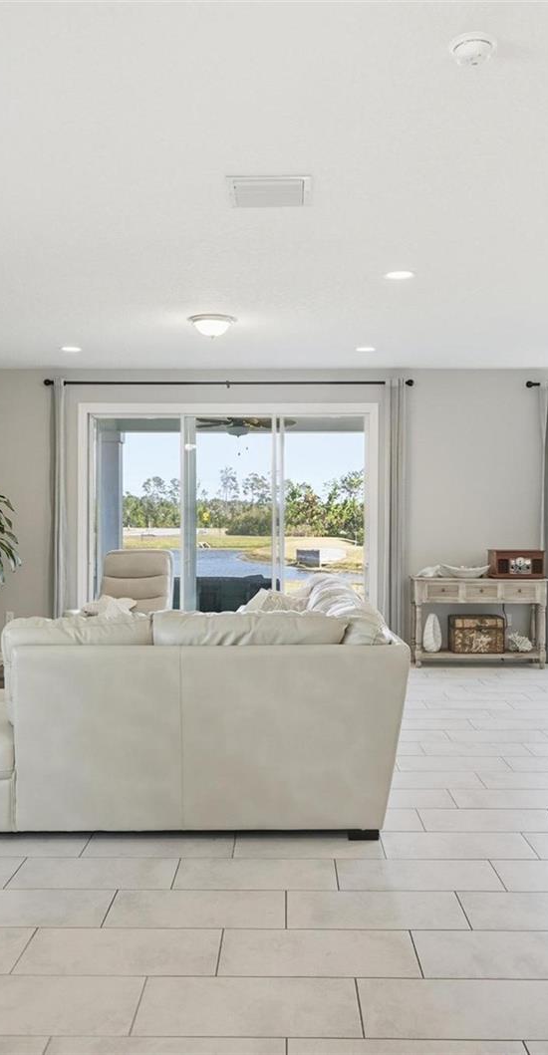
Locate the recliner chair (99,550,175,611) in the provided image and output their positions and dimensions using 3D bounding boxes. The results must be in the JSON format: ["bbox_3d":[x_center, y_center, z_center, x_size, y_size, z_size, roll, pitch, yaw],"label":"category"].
[{"bbox_3d":[-1.153,0.751,6.926,0.780,1.080,0.850,0,1,12],"label":"recliner chair"}]

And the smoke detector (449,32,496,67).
[{"bbox_3d":[0.612,-1.453,2.585,0.144,0.047,0.144,0,1,0],"label":"smoke detector"}]

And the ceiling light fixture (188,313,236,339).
[{"bbox_3d":[-0.431,-1.410,5.904,0.346,0.150,0.346,0,1,1],"label":"ceiling light fixture"}]

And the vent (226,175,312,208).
[{"bbox_3d":[-0.022,-1.481,3.718,0.356,0.025,0.365,0,1,0],"label":"vent"}]

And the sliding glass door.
[{"bbox_3d":[-0.435,0.065,8.125,2.757,2.421,0.120,0,1,0],"label":"sliding glass door"}]

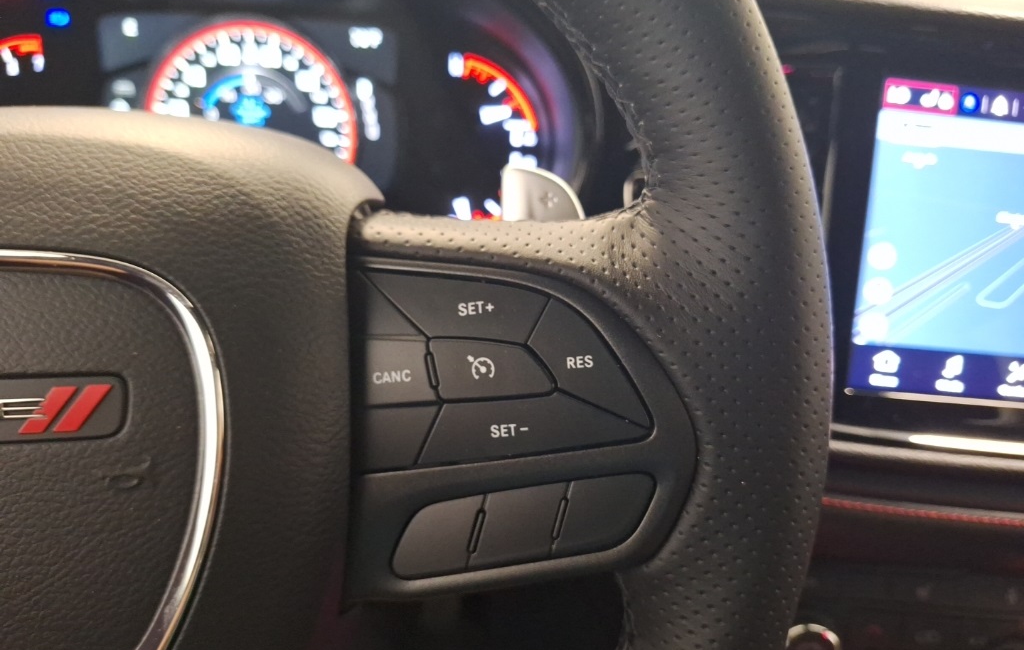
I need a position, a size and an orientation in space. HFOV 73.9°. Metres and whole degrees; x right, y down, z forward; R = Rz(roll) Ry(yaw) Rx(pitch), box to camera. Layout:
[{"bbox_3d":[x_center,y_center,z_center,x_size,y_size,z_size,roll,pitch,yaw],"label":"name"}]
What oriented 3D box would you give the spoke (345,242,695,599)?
[{"bbox_3d":[0.002,0.021,0.148,0.075,0.077,0.025,-1,5,3],"label":"spoke"}]

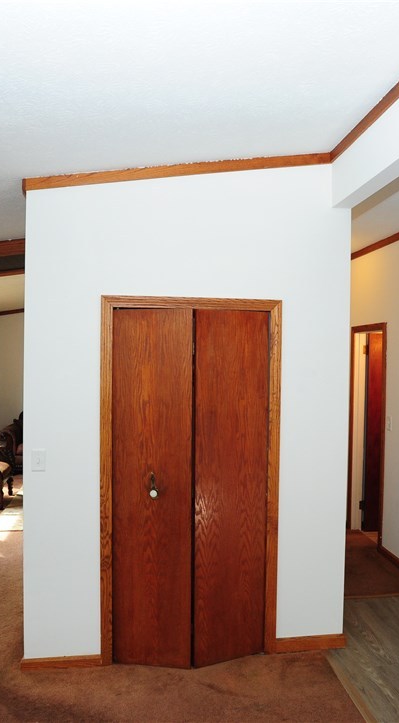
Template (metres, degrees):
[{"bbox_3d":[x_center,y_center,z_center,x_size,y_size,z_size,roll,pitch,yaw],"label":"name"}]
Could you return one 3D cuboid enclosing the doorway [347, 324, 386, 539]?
[{"bbox_3d":[1.689,0.689,5.076,0.120,2.083,0.780,0,1,-7],"label":"doorway"}]

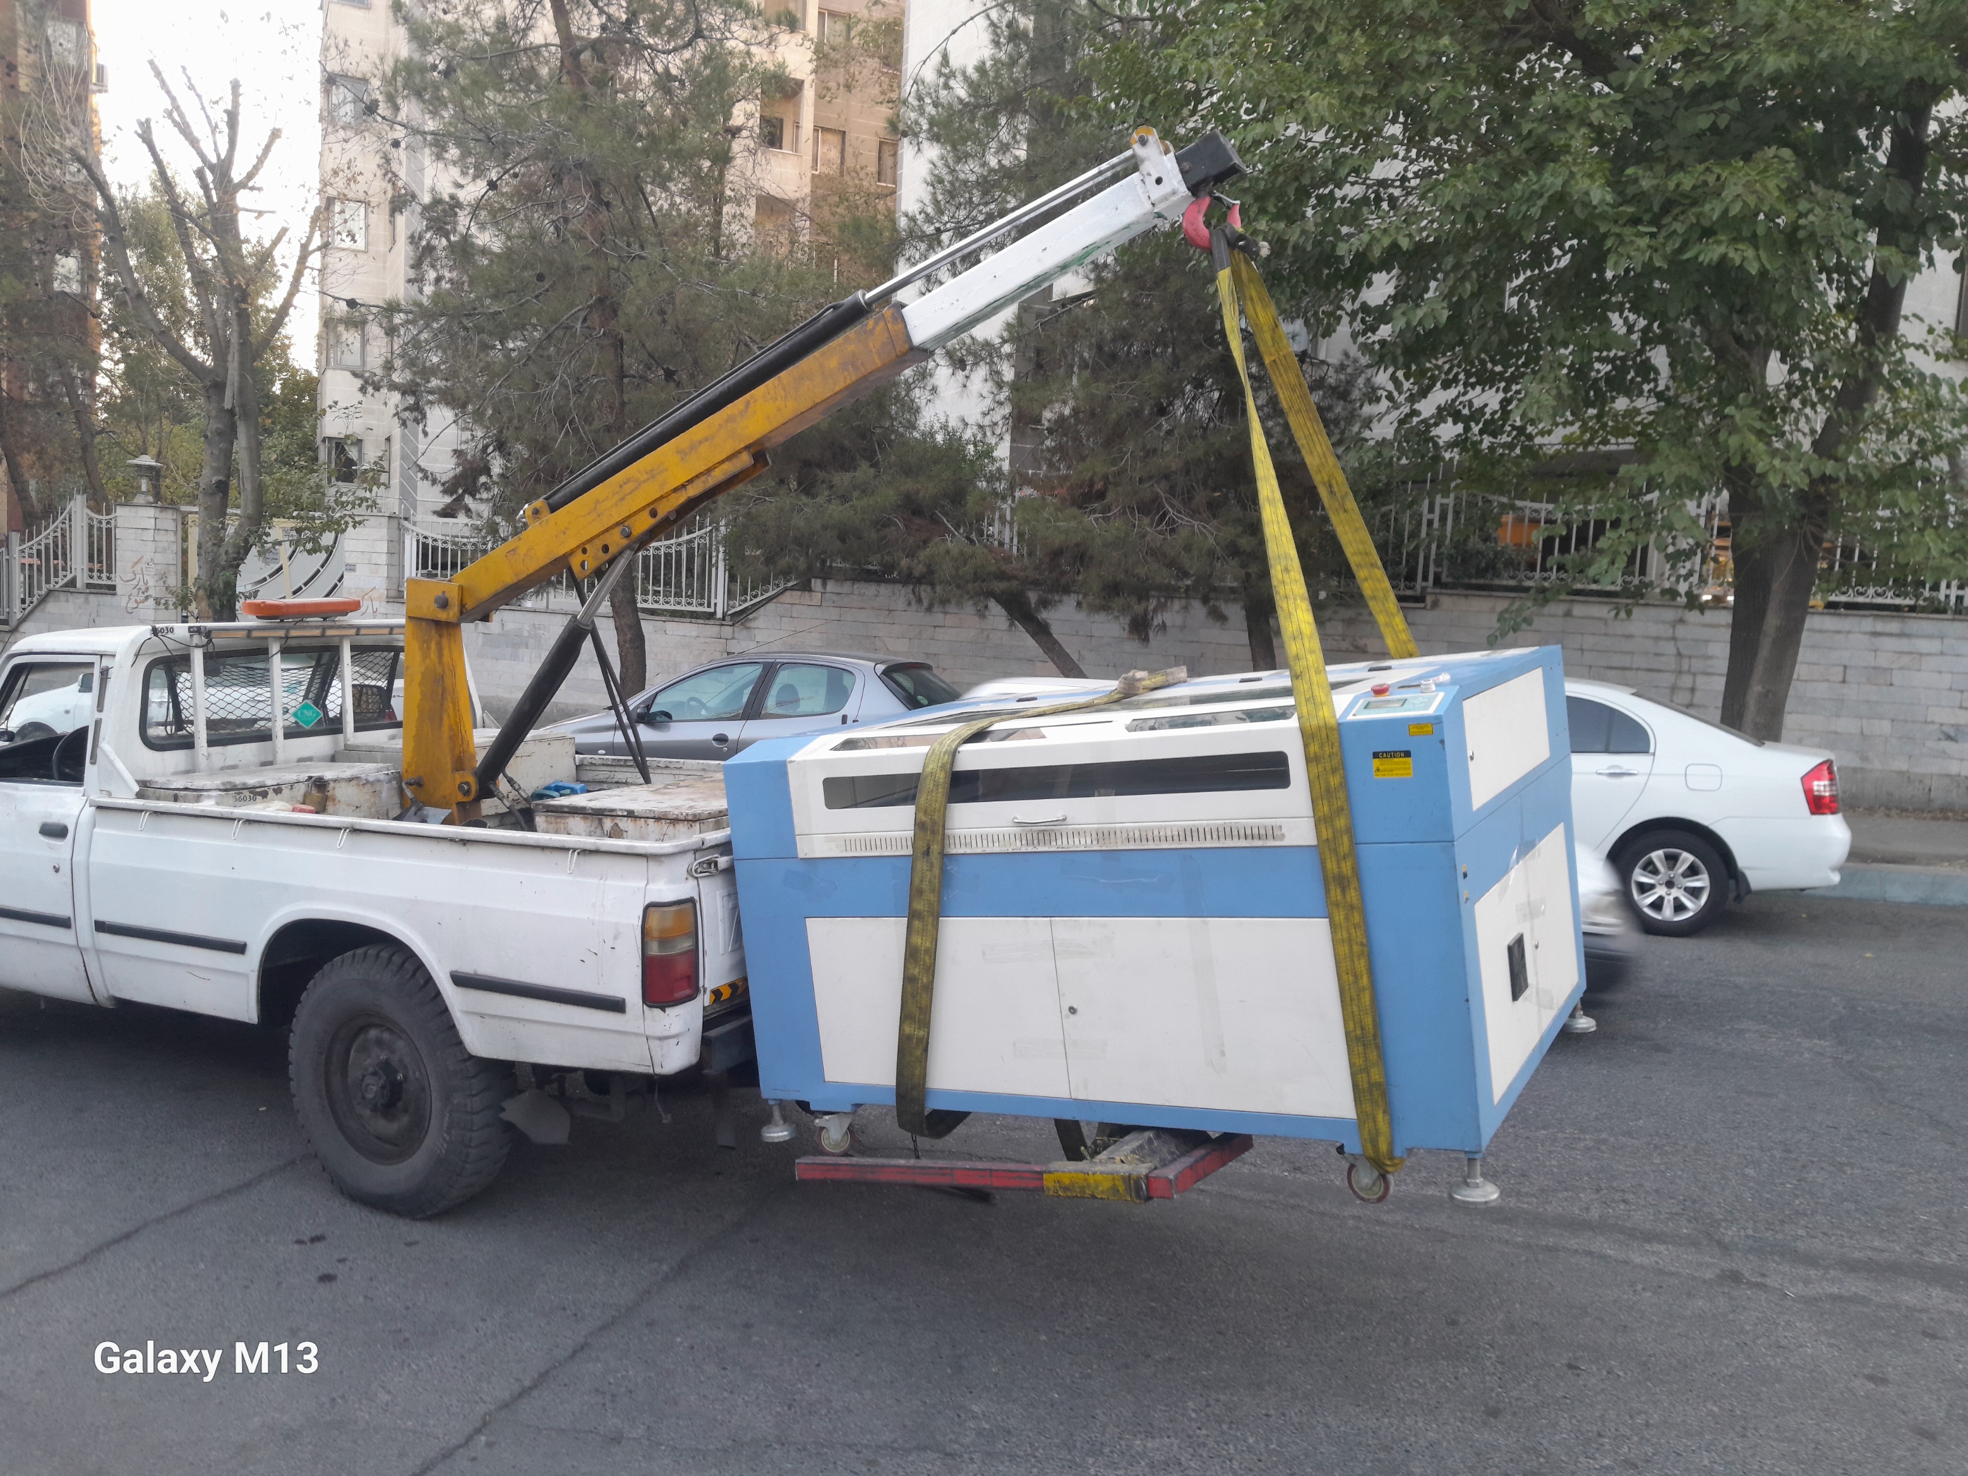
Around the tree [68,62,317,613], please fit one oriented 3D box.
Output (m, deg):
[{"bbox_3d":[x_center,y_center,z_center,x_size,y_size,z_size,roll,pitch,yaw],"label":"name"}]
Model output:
[{"bbox_3d":[-8.166,-3.471,15.939,2.550,6.936,2.400,0,7,-27],"label":"tree"}]

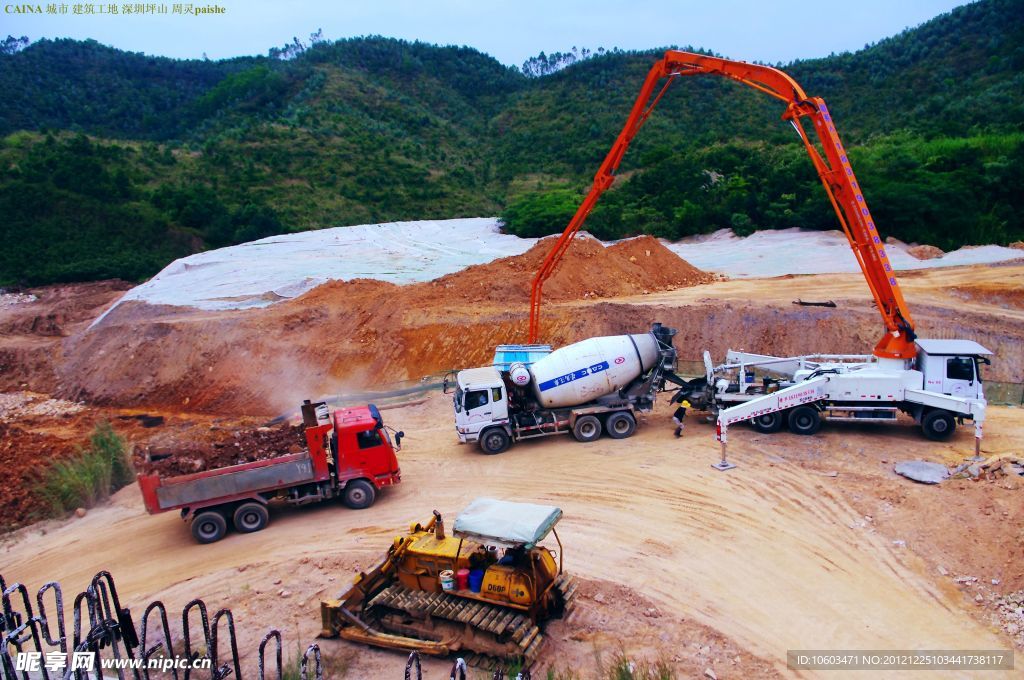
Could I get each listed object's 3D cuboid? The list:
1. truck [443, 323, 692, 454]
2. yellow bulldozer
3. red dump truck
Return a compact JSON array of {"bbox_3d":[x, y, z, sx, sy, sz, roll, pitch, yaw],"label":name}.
[{"bbox_3d":[2.364,1.864,31.151,9.500,4.150,2.500,-7,12,-4],"label":"truck"},{"bbox_3d":[-1.380,5.050,17.216,5.100,2.780,3.550,3,13,23],"label":"yellow bulldozer"},{"bbox_3d":[-8.285,4.457,27.023,8.250,3.500,2.500,-10,12,-16],"label":"red dump truck"}]

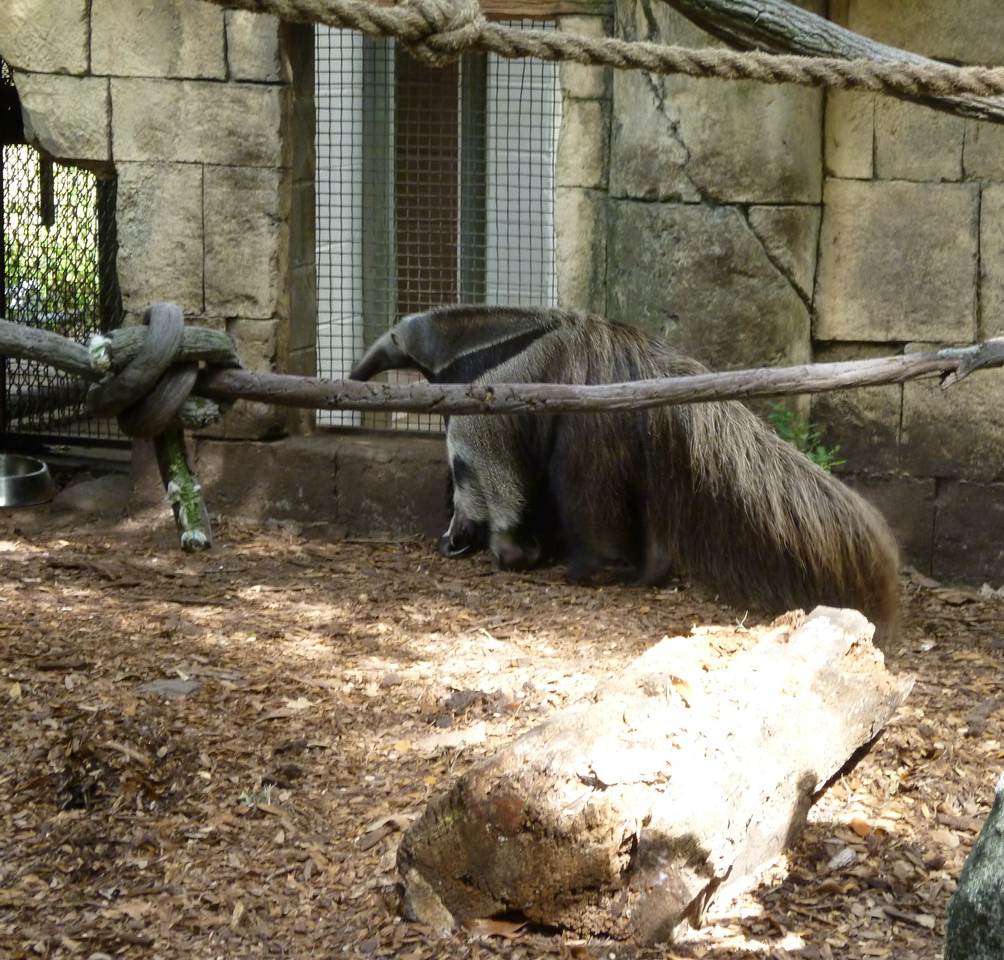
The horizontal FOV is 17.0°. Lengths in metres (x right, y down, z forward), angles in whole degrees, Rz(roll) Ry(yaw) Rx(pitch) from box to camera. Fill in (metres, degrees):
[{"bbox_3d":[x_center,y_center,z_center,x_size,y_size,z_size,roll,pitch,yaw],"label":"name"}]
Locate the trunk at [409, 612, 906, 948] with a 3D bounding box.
[{"bbox_3d":[0.276,0.441,5.362,0.420,0.225,1.060,6,13,23],"label":"trunk"}]

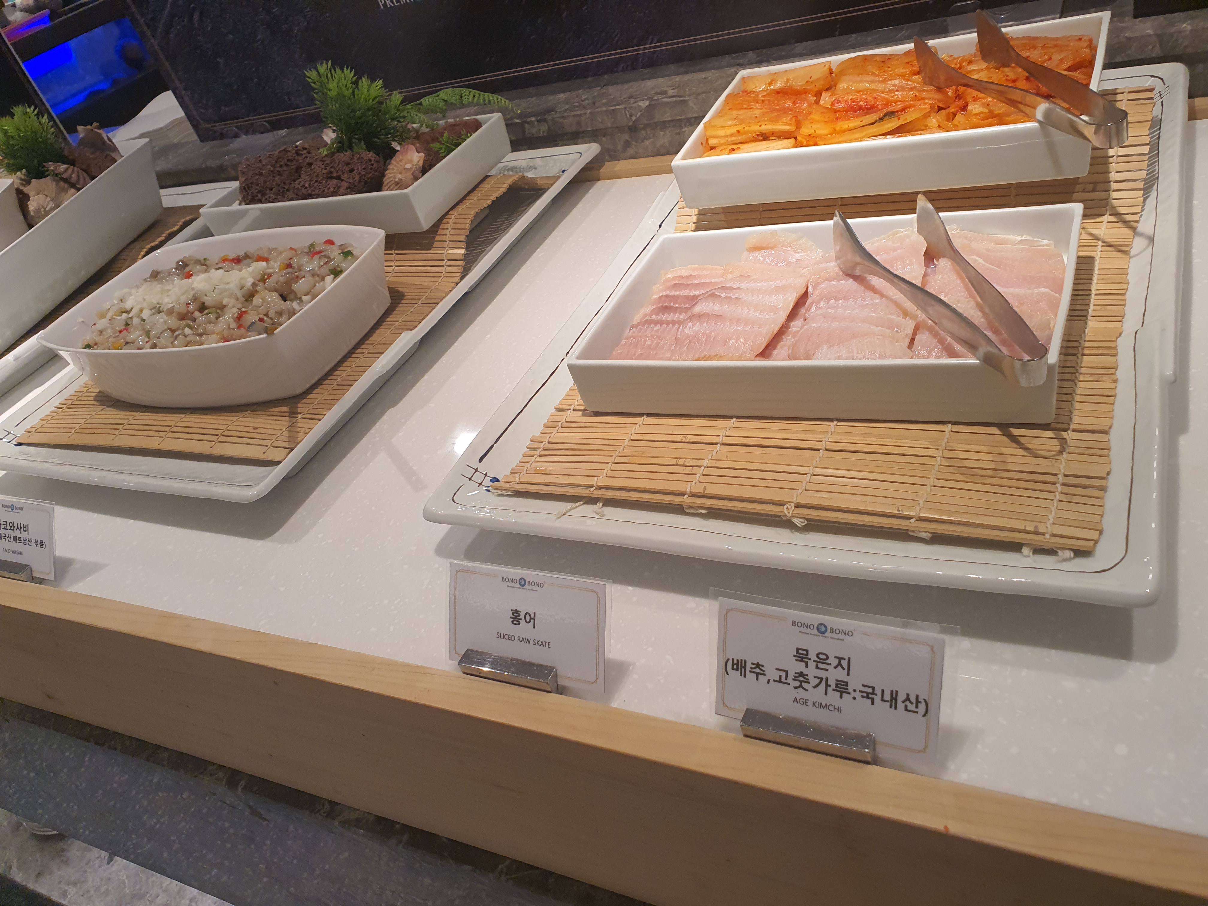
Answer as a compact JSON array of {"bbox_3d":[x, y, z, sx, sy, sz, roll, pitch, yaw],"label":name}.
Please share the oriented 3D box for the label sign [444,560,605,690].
[{"bbox_3d":[-0.038,0.082,0.432,0.090,0.051,0.002,4,5,29],"label":"label sign"}]

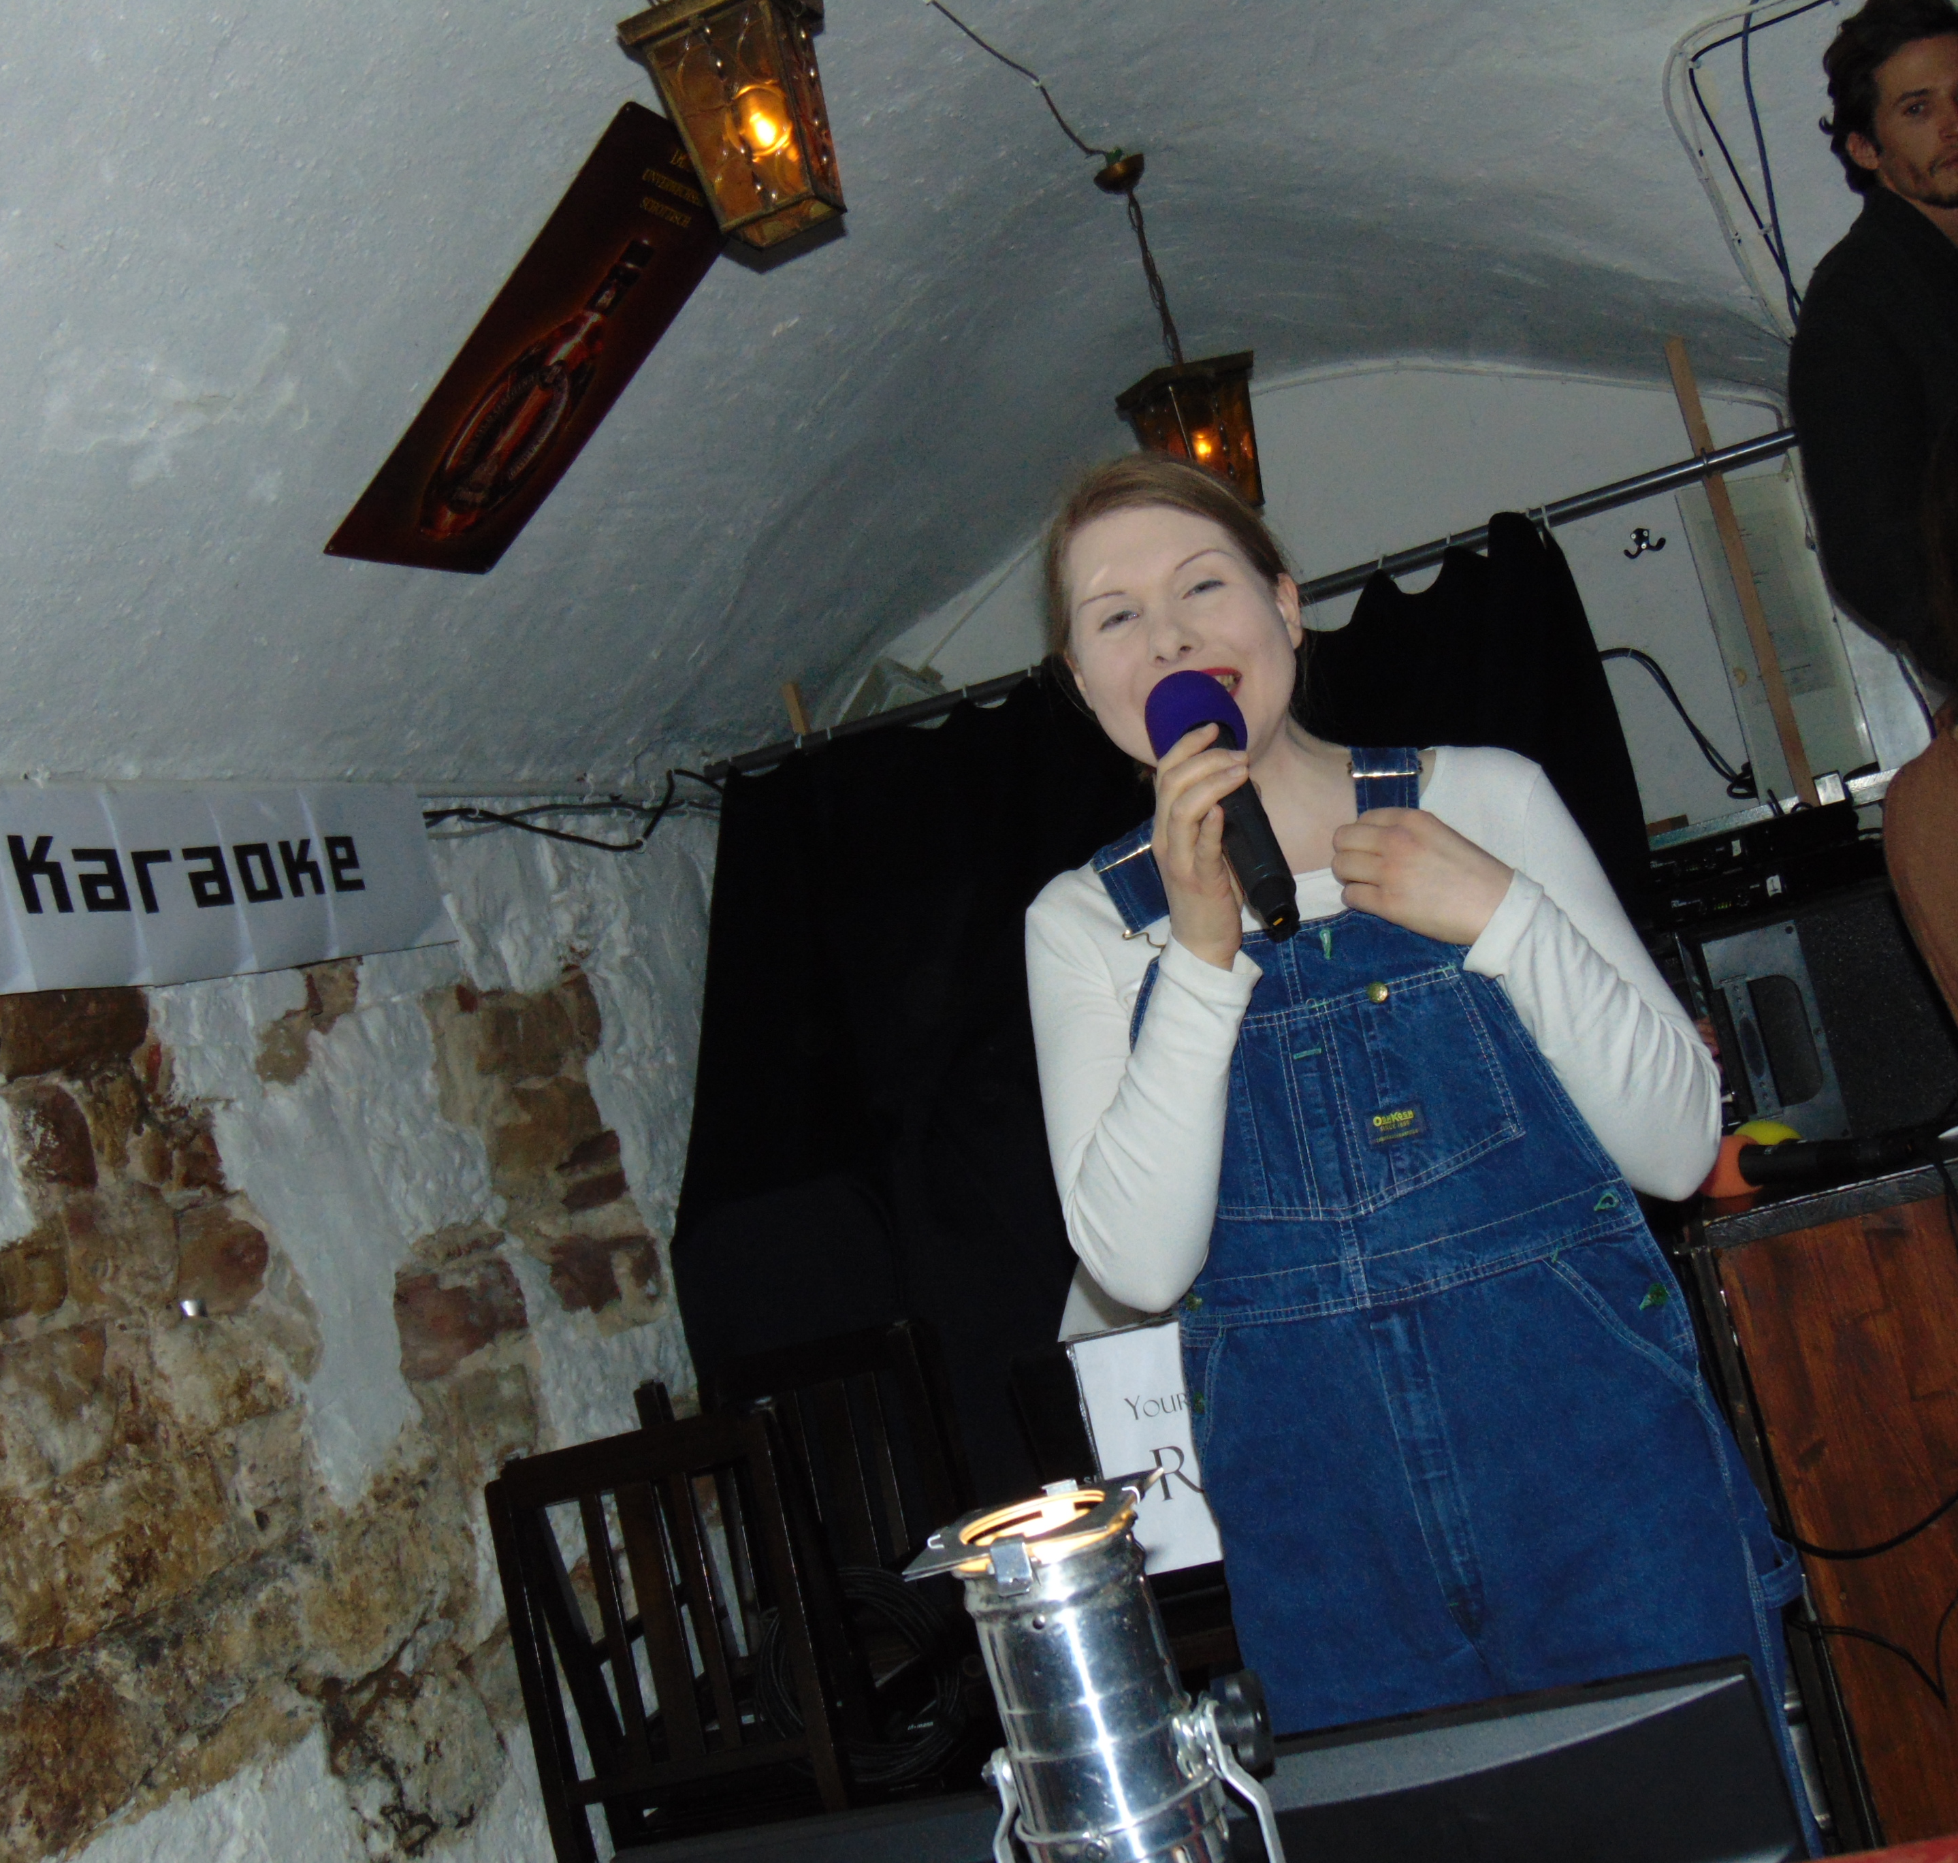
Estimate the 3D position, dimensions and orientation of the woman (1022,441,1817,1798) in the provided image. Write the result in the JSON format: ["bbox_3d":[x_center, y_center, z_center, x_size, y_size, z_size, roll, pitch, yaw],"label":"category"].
[{"bbox_3d":[0.385,0.460,2.090,0.470,1.650,0.380,-16,-4,17],"label":"woman"}]

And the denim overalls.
[{"bbox_3d":[0.410,0.560,2.100,0.420,1.340,0.300,-16,-4,17],"label":"denim overalls"}]

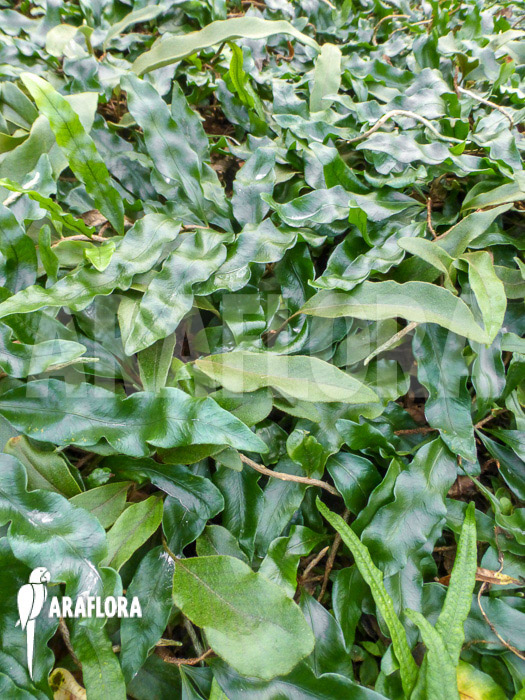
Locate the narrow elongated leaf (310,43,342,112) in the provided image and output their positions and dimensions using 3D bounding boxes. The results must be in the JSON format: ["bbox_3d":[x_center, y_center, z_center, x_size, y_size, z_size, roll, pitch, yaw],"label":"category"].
[{"bbox_3d":[0.097,-0.431,0.772,0.041,0.015,0.142,8,76,2],"label":"narrow elongated leaf"}]

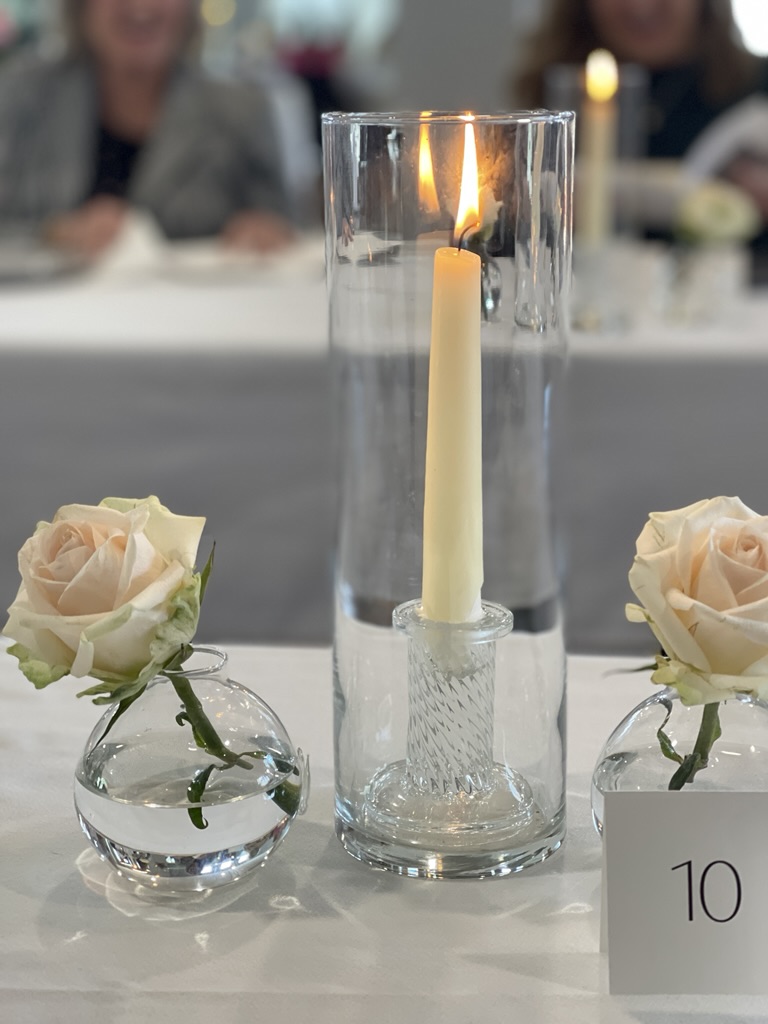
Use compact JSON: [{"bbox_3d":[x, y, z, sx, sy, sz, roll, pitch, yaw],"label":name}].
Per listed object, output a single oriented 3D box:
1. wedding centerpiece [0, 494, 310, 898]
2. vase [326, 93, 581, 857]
[{"bbox_3d":[-0.089,0.073,0.743,0.114,0.164,0.110,2,14,12],"label":"wedding centerpiece"},{"bbox_3d":[0.027,-0.009,0.782,0.100,0.302,0.100,-1,14,0],"label":"vase"}]

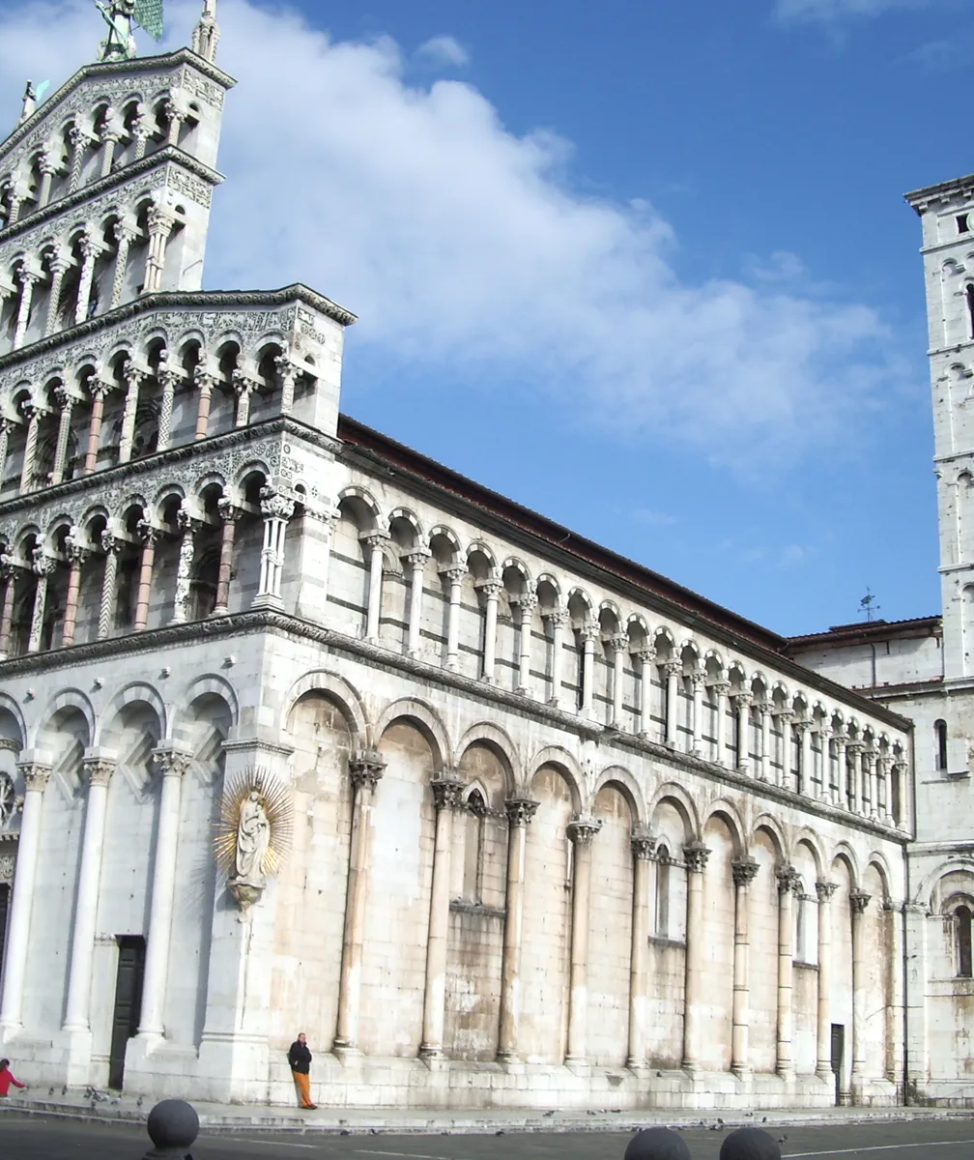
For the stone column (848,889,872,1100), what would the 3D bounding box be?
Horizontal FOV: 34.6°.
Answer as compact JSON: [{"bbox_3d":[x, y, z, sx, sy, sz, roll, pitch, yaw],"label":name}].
[{"bbox_3d":[14.136,15.659,59.244,0.600,7.800,0.620,-11,-22,37],"label":"stone column"}]

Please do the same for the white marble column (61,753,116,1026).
[{"bbox_3d":[-10.420,8.121,40.841,0.740,7.300,0.740,-11,-22,37],"label":"white marble column"}]

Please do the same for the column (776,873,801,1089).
[{"bbox_3d":[10.994,14.489,57.256,0.700,7.690,0.740,-11,-22,37],"label":"column"}]

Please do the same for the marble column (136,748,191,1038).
[{"bbox_3d":[-8.011,7.718,38.087,0.700,7.103,0.680,-11,-22,36],"label":"marble column"}]

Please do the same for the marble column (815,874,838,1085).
[{"bbox_3d":[13.255,15.595,59.608,0.720,7.841,0.770,-11,-22,36],"label":"marble column"}]

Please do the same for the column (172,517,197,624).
[{"bbox_3d":[-7.763,-0.237,40.211,0.400,2.800,0.400,-11,-22,37],"label":"column"}]

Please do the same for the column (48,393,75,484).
[{"bbox_3d":[-12.906,-4.243,47.356,0.520,3.150,0.520,-11,-22,37],"label":"column"}]

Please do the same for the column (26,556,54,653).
[{"bbox_3d":[-13.670,0.779,47.883,0.420,3.150,0.430,-11,-22,36],"label":"column"}]

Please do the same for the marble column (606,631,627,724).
[{"bbox_3d":[4.303,3.295,51.322,0.530,3.180,0.530,-11,-22,37],"label":"marble column"}]

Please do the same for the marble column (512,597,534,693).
[{"bbox_3d":[1.076,1.958,46.899,0.520,2.814,0.520,2,-18,1],"label":"marble column"}]

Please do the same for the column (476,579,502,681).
[{"bbox_3d":[0.069,1.678,48.906,0.480,3.200,0.460,-11,-22,36],"label":"column"}]

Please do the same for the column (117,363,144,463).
[{"bbox_3d":[-10.866,-4.994,47.663,0.420,3.200,0.430,-11,-22,36],"label":"column"}]

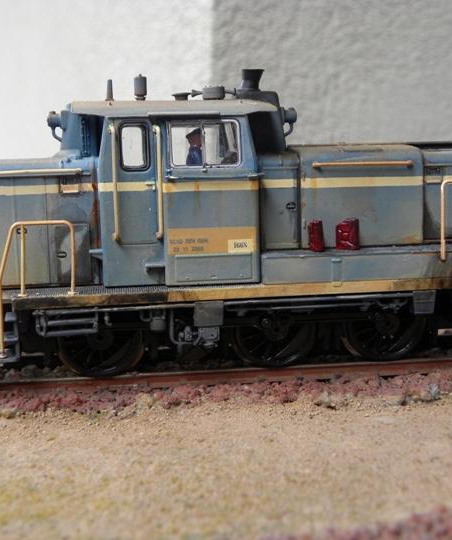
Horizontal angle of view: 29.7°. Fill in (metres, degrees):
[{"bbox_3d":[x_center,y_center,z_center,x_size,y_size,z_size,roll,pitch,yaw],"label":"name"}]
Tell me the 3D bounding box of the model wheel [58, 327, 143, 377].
[{"bbox_3d":[-0.022,0.011,0.146,0.015,0.015,0.003,-2,9,-8],"label":"model wheel"}]

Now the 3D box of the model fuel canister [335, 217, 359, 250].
[{"bbox_3d":[0.021,-0.006,0.149,0.004,0.005,0.002,2,9,18],"label":"model fuel canister"}]

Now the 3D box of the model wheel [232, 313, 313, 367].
[{"bbox_3d":[0.008,0.010,0.150,0.015,0.015,0.003,-2,9,-8],"label":"model wheel"}]

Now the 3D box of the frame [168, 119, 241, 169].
[{"bbox_3d":[-0.003,-0.021,0.141,0.012,0.008,0.001,-2,3,-8],"label":"frame"}]

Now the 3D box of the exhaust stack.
[{"bbox_3d":[0.004,-0.034,0.152,0.005,0.004,0.004,-2,9,-8],"label":"exhaust stack"}]

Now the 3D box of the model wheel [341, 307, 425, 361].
[{"bbox_3d":[0.029,0.009,0.153,0.015,0.015,0.003,-2,9,-8],"label":"model wheel"}]

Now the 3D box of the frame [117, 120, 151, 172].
[{"bbox_3d":[-0.015,-0.020,0.139,0.005,0.009,0.001,-2,3,-8],"label":"frame"}]

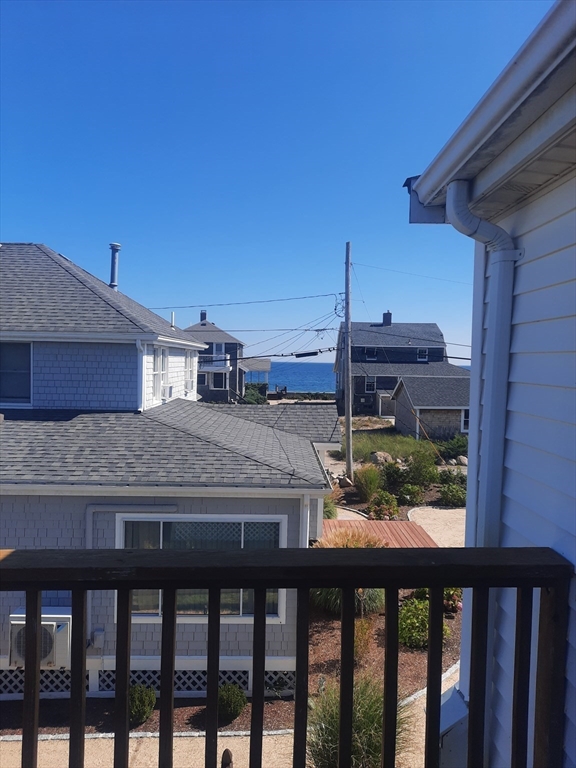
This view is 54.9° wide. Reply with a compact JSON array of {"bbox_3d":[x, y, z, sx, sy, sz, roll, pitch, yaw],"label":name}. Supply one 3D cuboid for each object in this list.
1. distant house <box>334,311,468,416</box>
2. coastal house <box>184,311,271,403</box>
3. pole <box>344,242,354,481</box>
[{"bbox_3d":[11.600,-2.300,56.300,12.000,10.100,12.200,1,2,-1],"label":"distant house"},{"bbox_3d":[-7.000,-2.700,56.300,9.800,9.400,10.800,1,2,1],"label":"coastal house"},{"bbox_3d":[2.665,-0.973,24.000,0.290,10.350,0.290,-1,2,0],"label":"pole"}]

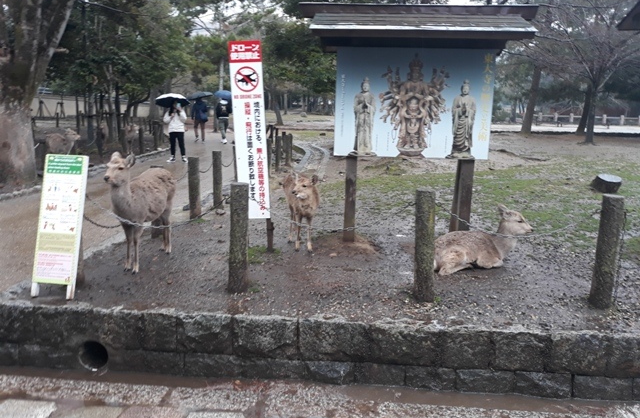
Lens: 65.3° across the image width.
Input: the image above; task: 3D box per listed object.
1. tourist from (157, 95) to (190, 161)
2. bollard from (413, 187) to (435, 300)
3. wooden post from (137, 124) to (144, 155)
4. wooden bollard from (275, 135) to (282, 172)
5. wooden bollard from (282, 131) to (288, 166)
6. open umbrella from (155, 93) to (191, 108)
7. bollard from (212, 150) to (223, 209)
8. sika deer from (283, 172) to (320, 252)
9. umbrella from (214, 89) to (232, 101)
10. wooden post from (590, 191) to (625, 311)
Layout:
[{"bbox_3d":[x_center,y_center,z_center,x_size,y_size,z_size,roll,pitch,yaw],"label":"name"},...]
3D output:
[{"bbox_3d":[-3.728,-2.041,12.573,0.840,1.690,0.800,-2,11,-16],"label":"tourist"},{"bbox_3d":[0.736,0.262,3.490,0.140,0.790,0.140,1,11,13],"label":"bollard"},{"bbox_3d":[-4.592,-1.751,12.764,0.115,0.740,0.115,-2,12,-19],"label":"wooden post"},{"bbox_3d":[-0.888,-1.170,10.729,0.120,0.775,0.120,1,11,-5],"label":"wooden bollard"},{"bbox_3d":[-0.902,-1.554,12.701,0.157,0.802,0.157,0,12,-4],"label":"wooden bollard"},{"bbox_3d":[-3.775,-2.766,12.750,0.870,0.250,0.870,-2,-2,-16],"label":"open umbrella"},{"bbox_3d":[-1.354,-0.377,6.601,0.120,0.755,0.120,-1,11,-12],"label":"bollard"},{"bbox_3d":[-0.234,-0.009,5.269,0.304,0.813,0.804,-4,13,-21],"label":"sika deer"},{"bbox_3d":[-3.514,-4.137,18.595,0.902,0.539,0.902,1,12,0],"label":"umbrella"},{"bbox_3d":[2.180,0.318,3.780,0.163,0.862,0.163,8,14,30],"label":"wooden post"}]

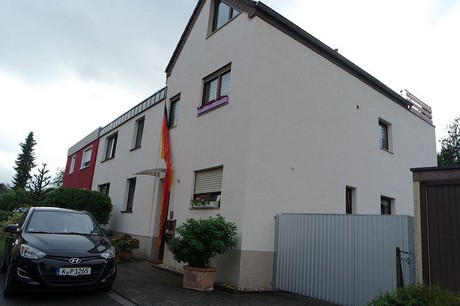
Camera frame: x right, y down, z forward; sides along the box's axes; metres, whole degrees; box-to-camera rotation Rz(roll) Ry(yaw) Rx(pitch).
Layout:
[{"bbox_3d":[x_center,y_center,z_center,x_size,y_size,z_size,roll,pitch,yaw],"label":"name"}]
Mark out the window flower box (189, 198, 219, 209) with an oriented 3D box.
[{"bbox_3d":[-0.612,1.379,8.373,0.200,0.270,1.360,14,-16,-36],"label":"window flower box"}]

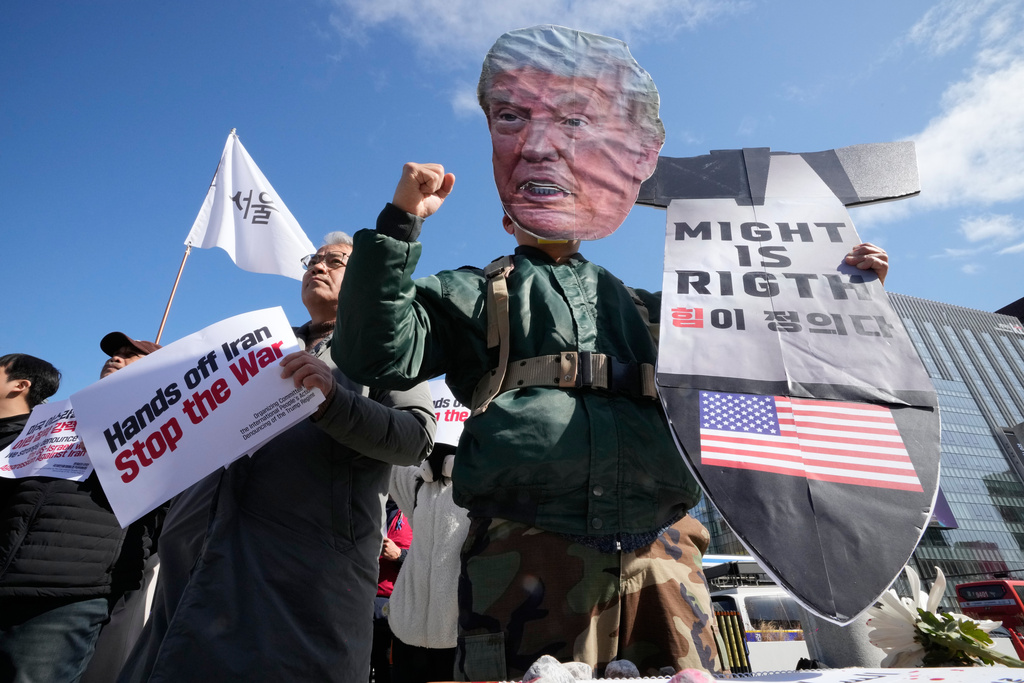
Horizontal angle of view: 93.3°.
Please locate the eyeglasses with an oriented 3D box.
[{"bbox_3d":[-0.511,-0.198,1.402,0.142,0.046,0.145,-4,-23,13],"label":"eyeglasses"}]

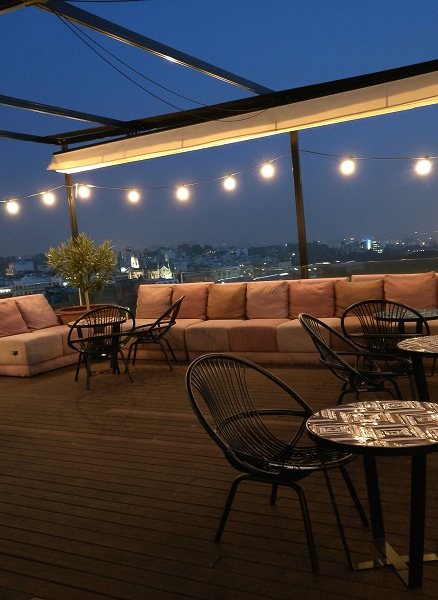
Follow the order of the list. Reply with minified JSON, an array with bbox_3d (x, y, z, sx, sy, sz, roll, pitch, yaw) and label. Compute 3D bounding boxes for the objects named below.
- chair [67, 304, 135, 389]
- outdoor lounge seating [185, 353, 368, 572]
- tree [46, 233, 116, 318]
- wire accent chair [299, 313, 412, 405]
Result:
[{"bbox_3d":[-1.268,0.468,7.032,0.755,0.888,0.818,-7,6,-24],"label":"chair"},{"bbox_3d":[0.266,0.724,3.269,0.818,0.888,0.755,0,7,38],"label":"outdoor lounge seating"},{"bbox_3d":[-1.955,-0.129,9.454,1.044,1.696,1.044,-1,7,29],"label":"tree"},{"bbox_3d":[1.017,0.522,4.671,0.818,0.888,0.755,-3,6,17],"label":"wire accent chair"}]

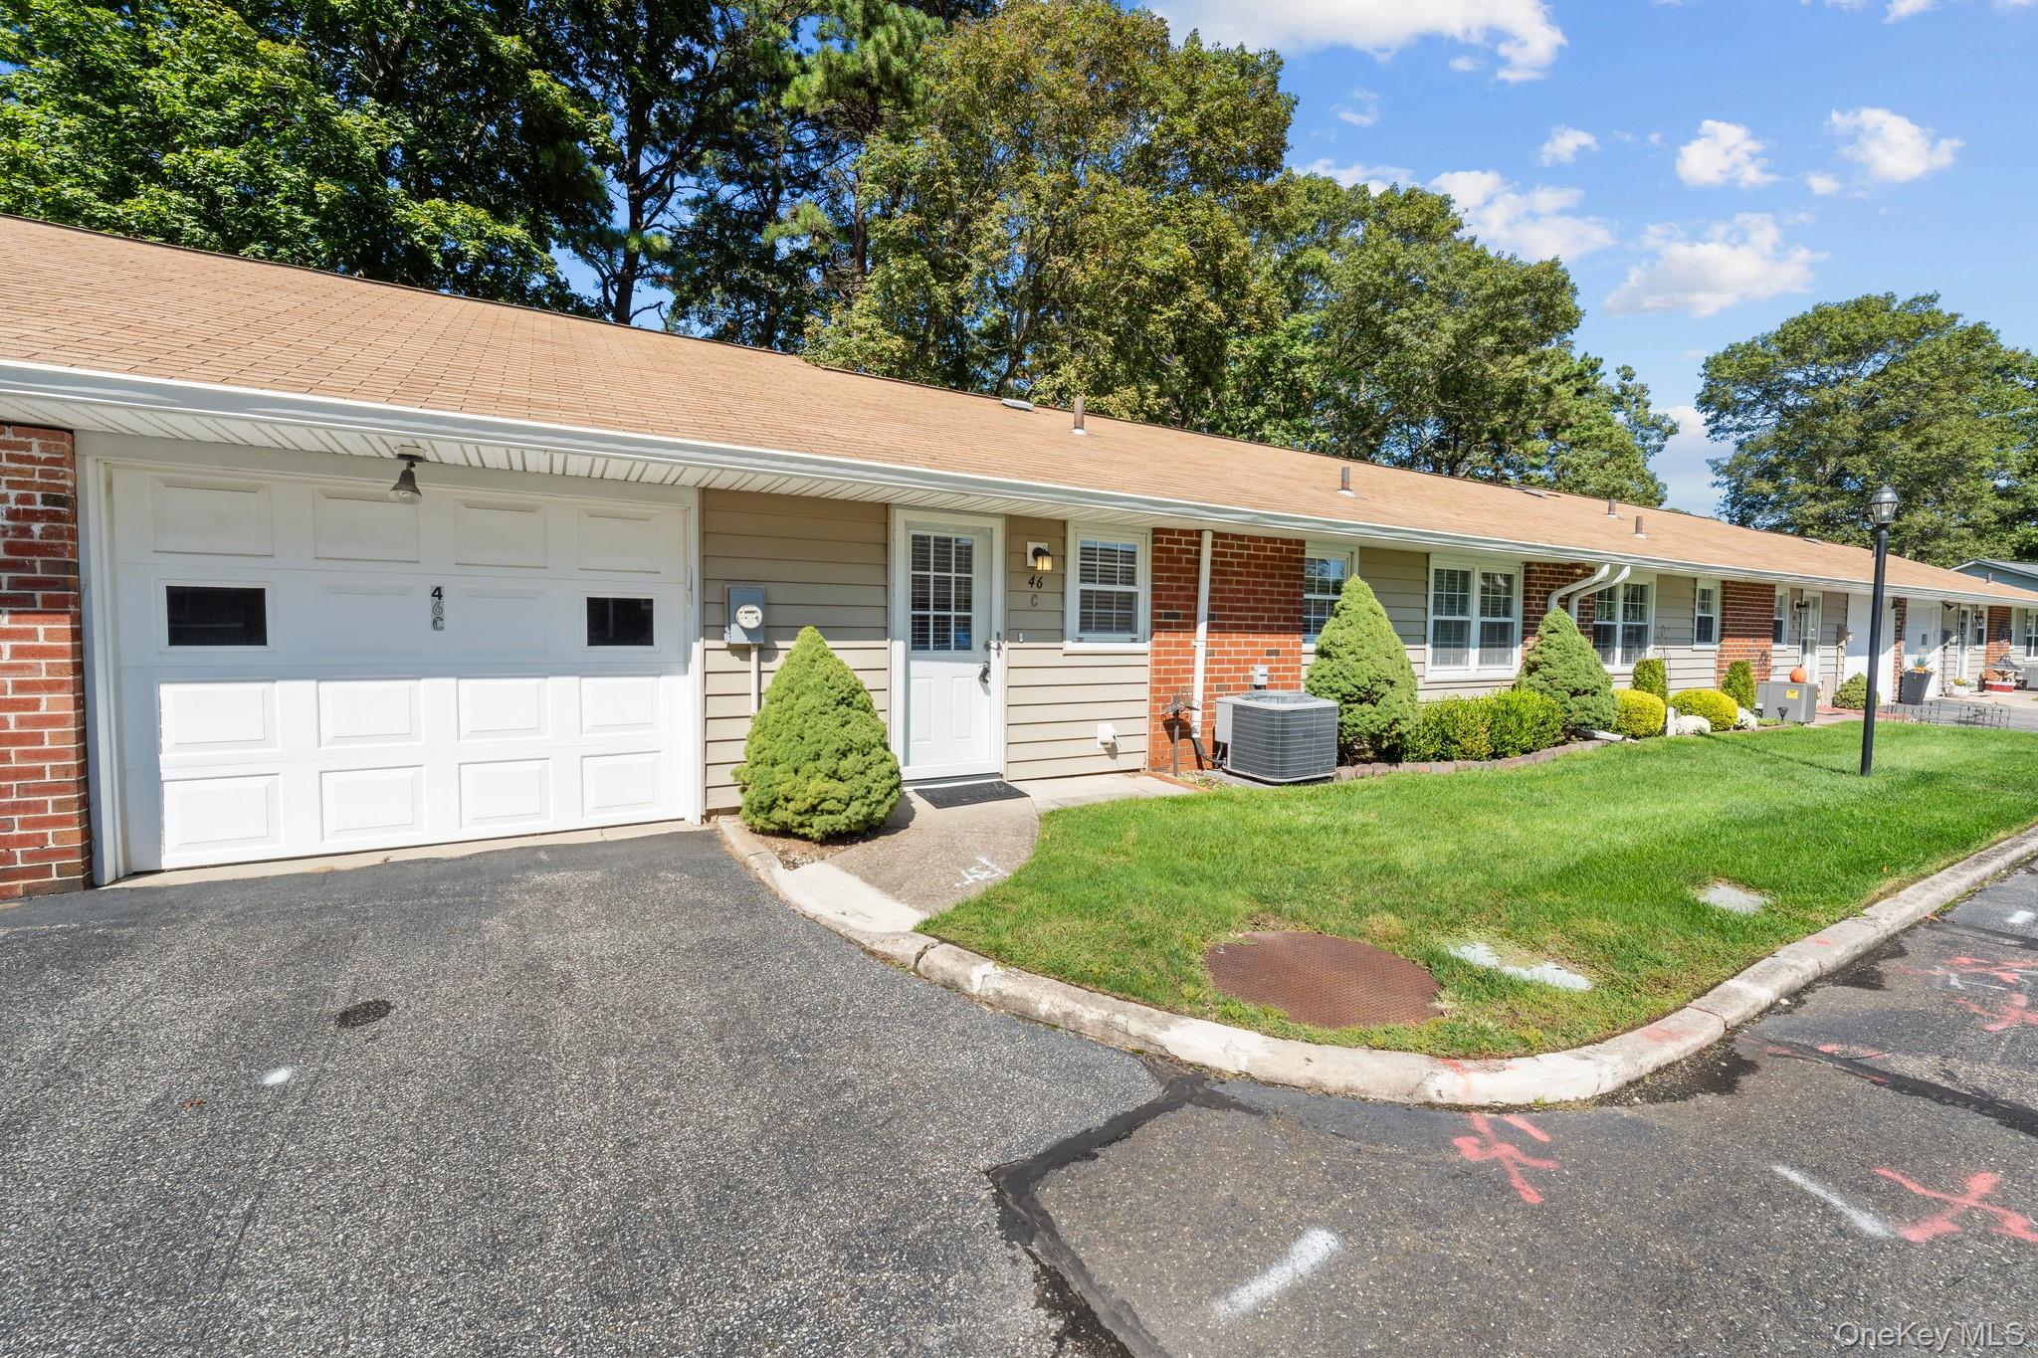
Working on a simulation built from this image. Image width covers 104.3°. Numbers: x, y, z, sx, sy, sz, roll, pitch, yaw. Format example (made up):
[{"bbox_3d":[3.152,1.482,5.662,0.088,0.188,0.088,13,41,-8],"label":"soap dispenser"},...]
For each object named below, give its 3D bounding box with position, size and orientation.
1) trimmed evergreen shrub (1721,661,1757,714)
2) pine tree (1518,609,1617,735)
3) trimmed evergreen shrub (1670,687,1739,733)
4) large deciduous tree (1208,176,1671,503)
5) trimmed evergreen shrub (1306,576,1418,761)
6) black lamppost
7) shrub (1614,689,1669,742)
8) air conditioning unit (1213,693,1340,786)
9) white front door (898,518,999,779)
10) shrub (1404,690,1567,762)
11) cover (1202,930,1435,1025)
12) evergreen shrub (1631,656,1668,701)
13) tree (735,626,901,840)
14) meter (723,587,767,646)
[{"bbox_3d":[11.053,0.109,12.164,0.410,0.780,0.410,-1,3,-28],"label":"trimmed evergreen shrub"},{"bbox_3d":[6.496,-0.078,9.401,0.980,1.465,0.980,-1,3,-28],"label":"pine tree"},{"bbox_3d":[9.749,0.396,11.288,0.720,0.620,0.720,-1,3,-29],"label":"trimmed evergreen shrub"},{"bbox_3d":[15.447,-9.231,29.156,15.000,18.000,14.000,-1,3,-29],"label":"large deciduous tree"},{"bbox_3d":[3.293,-0.115,7.664,1.000,1.733,1.000,-1,3,-28],"label":"trimmed evergreen shrub"},{"bbox_3d":[7.979,-0.446,7.377,0.230,2.720,0.230,-1,3,-29],"label":"black lamppost"},{"bbox_3d":[8.008,0.426,10.226,0.600,0.640,0.600,-1,3,-29],"label":"shrub"},{"bbox_3d":[2.304,0.500,7.072,0.780,0.660,0.780,-1,3,-29],"label":"air conditioning unit"},{"bbox_3d":[-0.531,-0.223,6.179,0.876,1.992,0.070,-1,3,-28],"label":"white front door"},{"bbox_3d":[4.823,0.416,8.168,2.250,0.620,0.750,-1,3,-28],"label":"shrub"},{"bbox_3d":[1.134,1.132,2.998,0.840,0.050,0.840,0,3,0],"label":"cover"},{"bbox_3d":[8.538,0.215,10.725,0.420,1.020,0.420,-1,3,-29],"label":"evergreen shrub"},{"bbox_3d":[-1.308,0.313,5.195,1.060,1.282,1.060,-1,3,-28],"label":"tree"},{"bbox_3d":[-1.839,-0.422,5.366,0.235,0.380,0.200,-1,3,-29],"label":"meter"}]

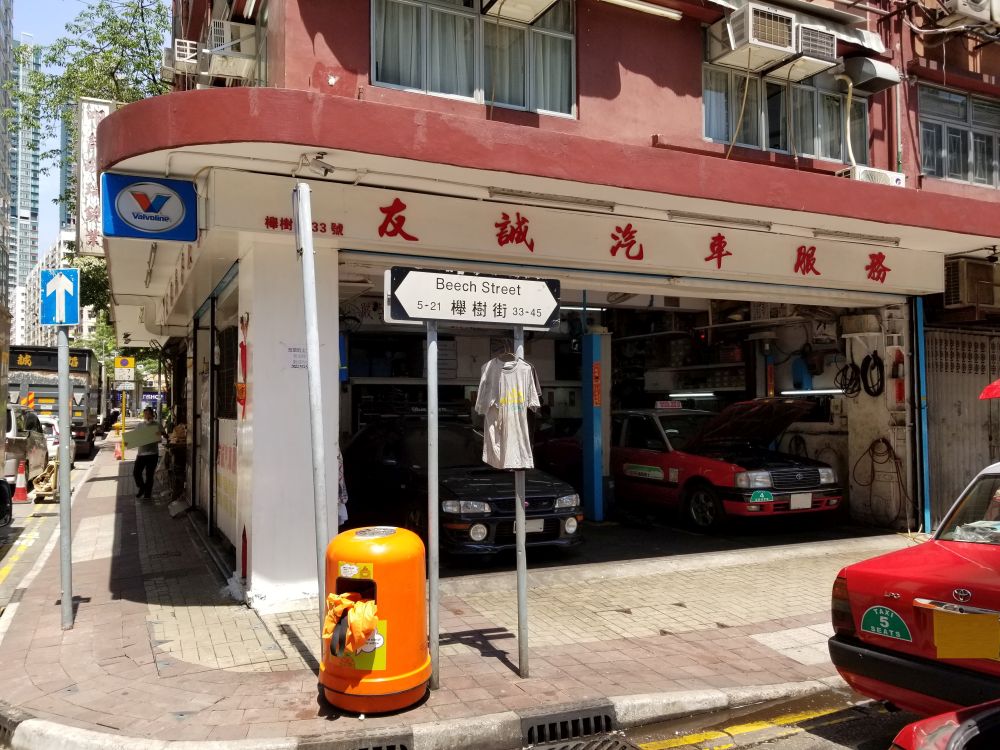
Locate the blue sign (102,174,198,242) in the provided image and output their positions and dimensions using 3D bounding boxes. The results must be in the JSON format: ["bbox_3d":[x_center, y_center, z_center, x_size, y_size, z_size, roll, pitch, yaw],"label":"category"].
[{"bbox_3d":[-2.493,-1.172,5.355,0.620,0.455,0.120,1,-3,-23],"label":"blue sign"}]

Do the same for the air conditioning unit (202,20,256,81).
[{"bbox_3d":[-2.757,-3.324,7.728,0.430,0.345,0.520,1,-3,-27],"label":"air conditioning unit"}]

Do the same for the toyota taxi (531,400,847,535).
[{"bbox_3d":[2.512,1.190,10.933,1.700,1.620,4.650,1,-3,-27],"label":"toyota taxi"}]

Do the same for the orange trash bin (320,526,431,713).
[{"bbox_3d":[-0.724,1.376,4.391,0.645,0.940,0.645,0,-3,0],"label":"orange trash bin"}]

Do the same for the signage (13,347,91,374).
[{"bbox_3d":[-14.826,-0.489,24.645,2.300,0.800,0.120,1,-3,-27],"label":"signage"}]

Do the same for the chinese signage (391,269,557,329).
[{"bbox_3d":[-0.131,-0.466,4.632,1.114,0.309,0.050,1,-3,-24],"label":"chinese signage"}]

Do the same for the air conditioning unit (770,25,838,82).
[{"bbox_3d":[3.279,-3.512,8.281,0.502,0.329,0.563,1,-3,-23],"label":"air conditioning unit"}]

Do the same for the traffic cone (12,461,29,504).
[{"bbox_3d":[-9.103,2.014,14.319,0.430,0.770,0.430,1,-3,-23],"label":"traffic cone"}]

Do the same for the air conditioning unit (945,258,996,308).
[{"bbox_3d":[5.309,-1.012,8.680,0.600,0.500,0.500,1,-3,-23],"label":"air conditioning unit"}]

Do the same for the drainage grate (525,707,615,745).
[{"bbox_3d":[0.363,1.902,4.104,0.543,0.155,0.080,1,-3,-18],"label":"drainage grate"}]

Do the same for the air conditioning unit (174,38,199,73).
[{"bbox_3d":[-5.696,-5.800,13.754,0.460,0.400,0.520,1,-3,-26],"label":"air conditioning unit"}]

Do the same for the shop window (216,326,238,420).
[{"bbox_3d":[-3.256,-0.006,8.964,0.100,1.050,2.000,1,-3,-27],"label":"shop window"}]

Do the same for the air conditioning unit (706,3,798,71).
[{"bbox_3d":[2.569,-3.379,7.624,0.552,0.394,0.580,1,-3,-23],"label":"air conditioning unit"}]

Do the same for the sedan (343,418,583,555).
[{"bbox_3d":[-0.649,1.256,8.879,1.690,1.405,4.340,1,-3,-25],"label":"sedan"}]

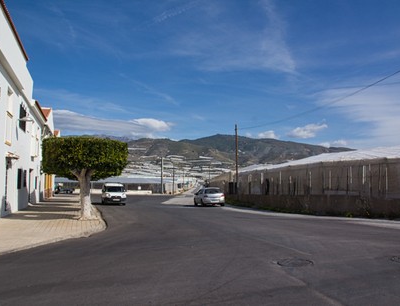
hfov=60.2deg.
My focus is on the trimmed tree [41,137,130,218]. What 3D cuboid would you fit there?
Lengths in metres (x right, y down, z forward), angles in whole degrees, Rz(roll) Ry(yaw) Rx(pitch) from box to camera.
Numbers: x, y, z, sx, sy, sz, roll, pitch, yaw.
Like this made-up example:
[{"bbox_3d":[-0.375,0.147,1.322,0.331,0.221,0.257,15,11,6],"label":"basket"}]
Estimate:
[{"bbox_3d":[-5.550,1.290,16.752,3.800,3.700,3.800,2,-6,-18],"label":"trimmed tree"}]

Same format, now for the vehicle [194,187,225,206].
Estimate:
[{"bbox_3d":[0.740,3.612,28.590,1.760,1.470,4.350,1,-5,-10],"label":"vehicle"}]

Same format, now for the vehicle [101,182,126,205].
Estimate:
[{"bbox_3d":[-7.850,3.646,30.997,1.830,1.840,4.400,2,-5,-18],"label":"vehicle"}]

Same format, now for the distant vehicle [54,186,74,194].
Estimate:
[{"bbox_3d":[-24.100,6.432,60.164,3.900,1.600,1.750,0,-5,2],"label":"distant vehicle"}]

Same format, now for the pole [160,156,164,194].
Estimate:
[{"bbox_3d":[-6.450,3.860,58.391,0.260,6.400,0.260,0,-5,0],"label":"pole"}]

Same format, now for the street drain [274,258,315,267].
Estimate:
[{"bbox_3d":[2.116,2.450,7.637,0.780,0.030,0.780,0,-5,0],"label":"street drain"}]

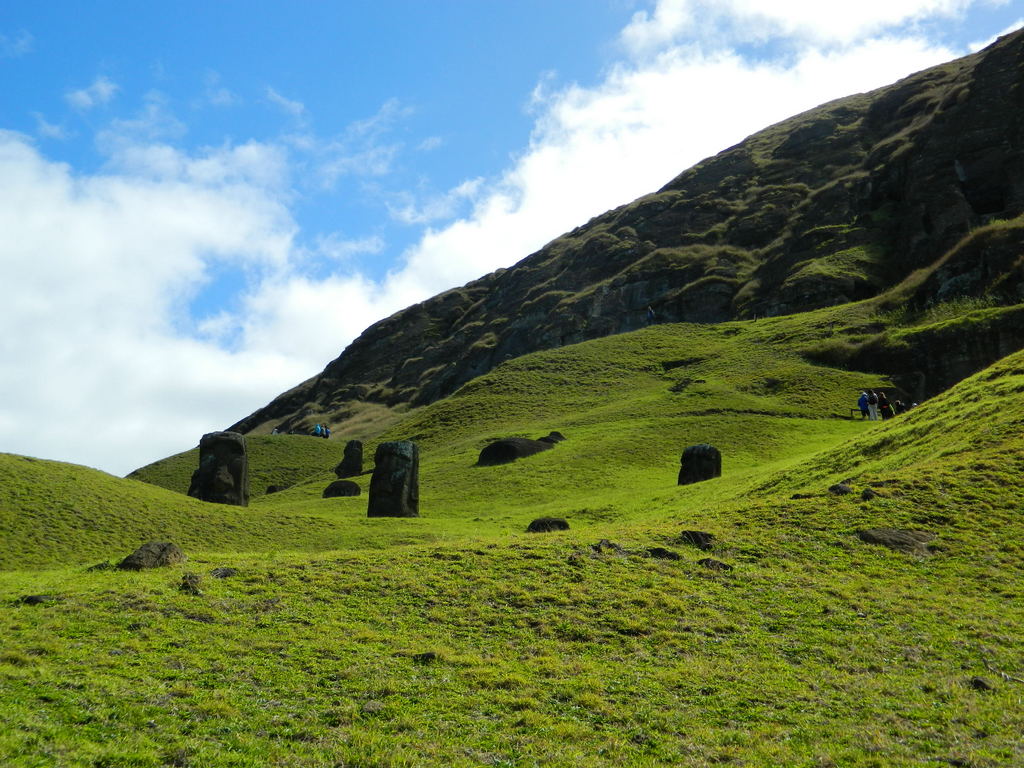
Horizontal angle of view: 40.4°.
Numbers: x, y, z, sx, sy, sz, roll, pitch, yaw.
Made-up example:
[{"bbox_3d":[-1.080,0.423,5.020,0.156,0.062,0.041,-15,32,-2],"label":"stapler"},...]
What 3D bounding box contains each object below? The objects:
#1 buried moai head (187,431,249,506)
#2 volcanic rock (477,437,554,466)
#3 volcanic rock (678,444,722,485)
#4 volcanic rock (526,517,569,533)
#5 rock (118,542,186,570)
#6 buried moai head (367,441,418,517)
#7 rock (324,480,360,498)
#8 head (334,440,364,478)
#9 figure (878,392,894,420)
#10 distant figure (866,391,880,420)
[{"bbox_3d":[-11.419,3.282,54.000,2.150,3.000,1.500,0,-2,-6],"label":"buried moai head"},{"bbox_3d":[0.161,3.107,64.000,3.200,1.150,1.700,1,-2,-21],"label":"volcanic rock"},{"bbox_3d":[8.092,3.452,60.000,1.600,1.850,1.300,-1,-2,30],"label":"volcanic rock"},{"bbox_3d":[0.970,3.868,38.000,1.150,0.500,0.850,0,-2,0],"label":"volcanic rock"},{"bbox_3d":[-5.172,2.481,20.000,0.920,0.370,0.700,0,-2,-11],"label":"rock"},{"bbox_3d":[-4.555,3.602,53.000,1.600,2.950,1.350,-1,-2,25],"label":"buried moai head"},{"bbox_3d":[-7.603,4.705,62.000,1.650,0.800,1.200,0,-2,-6],"label":"rock"},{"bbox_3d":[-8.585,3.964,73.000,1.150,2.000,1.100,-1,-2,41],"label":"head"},{"bbox_3d":[21.011,1.290,78.000,0.580,1.650,0.420,-1,-2,24],"label":"figure"},{"bbox_3d":[20.281,1.206,78.000,0.520,1.700,0.380,0,-2,18],"label":"distant figure"}]

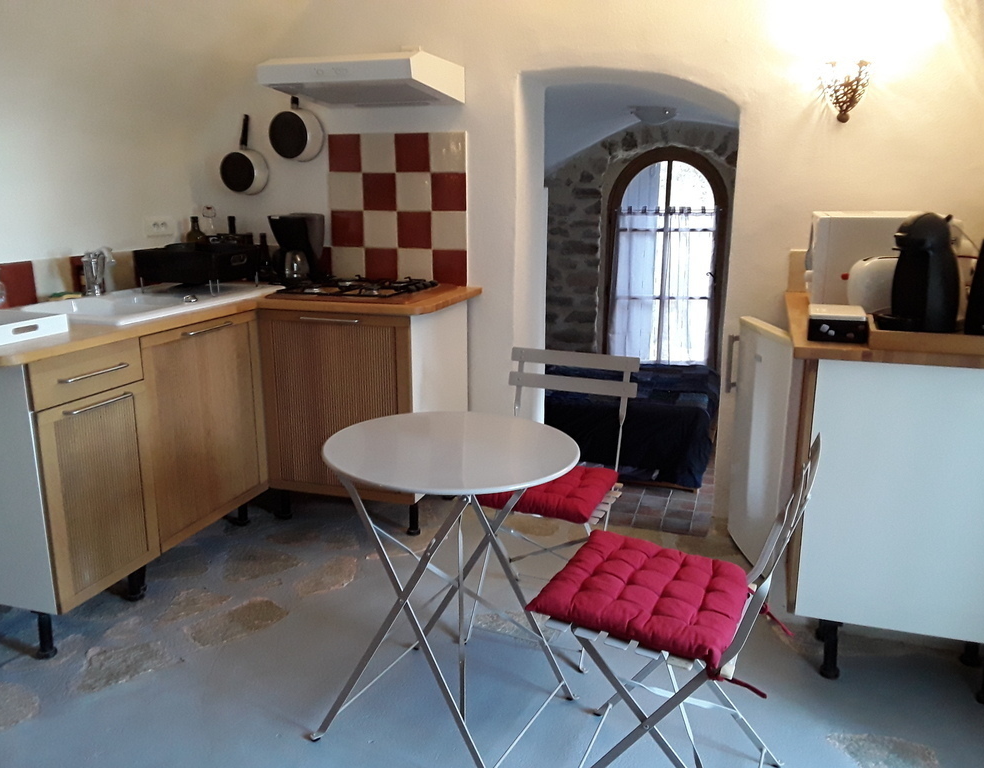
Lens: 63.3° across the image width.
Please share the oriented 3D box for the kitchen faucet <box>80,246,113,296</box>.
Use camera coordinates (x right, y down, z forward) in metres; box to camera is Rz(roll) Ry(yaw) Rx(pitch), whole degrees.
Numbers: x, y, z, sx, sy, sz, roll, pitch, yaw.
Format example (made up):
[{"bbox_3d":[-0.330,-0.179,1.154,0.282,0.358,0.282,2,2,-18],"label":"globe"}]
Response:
[{"bbox_3d":[-1.454,-0.412,2.937,0.150,0.185,0.090,9,16,35],"label":"kitchen faucet"}]

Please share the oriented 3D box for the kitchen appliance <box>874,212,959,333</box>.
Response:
[{"bbox_3d":[1.125,-0.288,2.120,0.225,0.310,0.160,1,13,6],"label":"kitchen appliance"}]

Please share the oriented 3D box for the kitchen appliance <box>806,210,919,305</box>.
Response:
[{"bbox_3d":[1.337,-0.438,2.809,0.433,0.310,0.473,4,13,15],"label":"kitchen appliance"}]

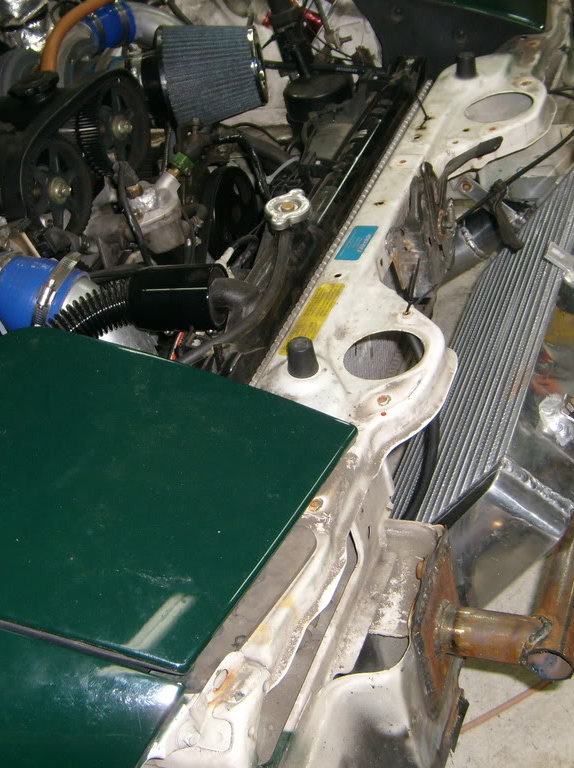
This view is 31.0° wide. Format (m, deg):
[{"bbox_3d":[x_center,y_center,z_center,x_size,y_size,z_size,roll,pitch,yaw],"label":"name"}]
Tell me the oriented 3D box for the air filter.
[{"bbox_3d":[-0.119,-0.446,1.494,0.173,0.146,0.146,-6,38,3],"label":"air filter"}]

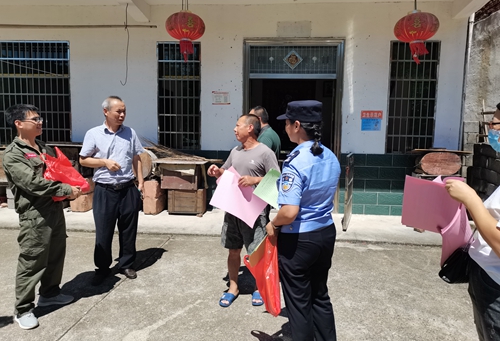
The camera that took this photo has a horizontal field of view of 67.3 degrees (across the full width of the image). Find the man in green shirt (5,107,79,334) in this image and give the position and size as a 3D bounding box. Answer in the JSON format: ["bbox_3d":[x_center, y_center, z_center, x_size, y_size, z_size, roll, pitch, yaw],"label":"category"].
[{"bbox_3d":[-1.611,0.328,2.958,0.570,1.680,0.510,2,6,12],"label":"man in green shirt"}]

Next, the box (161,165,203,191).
[{"bbox_3d":[-1.049,0.087,5.859,0.540,0.370,0.400,1,6,3],"label":"box"}]

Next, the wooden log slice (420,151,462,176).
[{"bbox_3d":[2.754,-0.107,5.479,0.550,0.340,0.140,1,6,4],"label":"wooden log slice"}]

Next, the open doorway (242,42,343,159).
[{"bbox_3d":[0.662,-0.683,6.007,1.550,2.720,0.220,2,6,5],"label":"open doorway"}]

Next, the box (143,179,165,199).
[{"bbox_3d":[-1.485,0.304,5.912,0.215,0.250,0.350,2,6,7],"label":"box"}]

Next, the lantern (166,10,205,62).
[{"bbox_3d":[-0.912,-1.890,5.309,0.560,0.710,0.560,2,6,5],"label":"lantern"}]

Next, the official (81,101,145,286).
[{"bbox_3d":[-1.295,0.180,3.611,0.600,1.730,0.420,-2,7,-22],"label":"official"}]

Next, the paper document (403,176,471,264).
[{"bbox_3d":[0.844,0.230,1.690,0.280,0.390,0.150,4,7,23],"label":"paper document"}]

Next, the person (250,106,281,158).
[{"bbox_3d":[0.136,0.196,3.995,0.360,1.730,0.500,3,6,19],"label":"person"}]

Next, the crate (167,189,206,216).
[{"bbox_3d":[-0.961,0.482,5.875,0.520,0.370,0.330,2,6,5],"label":"crate"}]

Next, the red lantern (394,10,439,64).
[{"bbox_3d":[2.201,-1.766,4.950,0.540,0.670,0.540,1,6,4],"label":"red lantern"}]

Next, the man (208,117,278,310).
[{"bbox_3d":[-0.052,0.320,3.184,0.560,1.580,0.480,5,7,33],"label":"man"}]

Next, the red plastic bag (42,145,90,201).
[{"bbox_3d":[-1.417,0.036,2.901,0.360,0.400,0.250,2,6,5],"label":"red plastic bag"}]

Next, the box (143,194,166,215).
[{"bbox_3d":[-1.509,0.548,5.938,0.200,0.230,0.360,2,6,7],"label":"box"}]

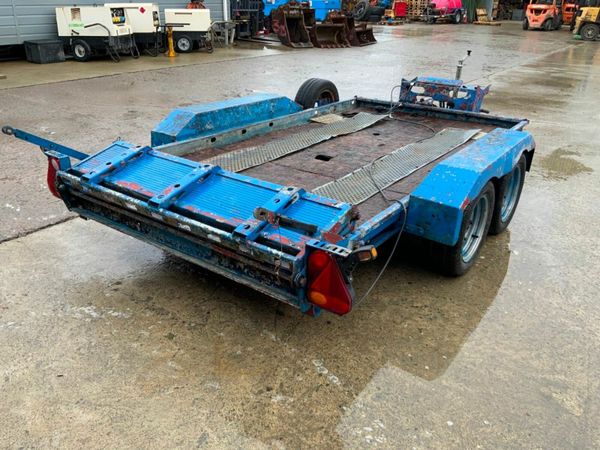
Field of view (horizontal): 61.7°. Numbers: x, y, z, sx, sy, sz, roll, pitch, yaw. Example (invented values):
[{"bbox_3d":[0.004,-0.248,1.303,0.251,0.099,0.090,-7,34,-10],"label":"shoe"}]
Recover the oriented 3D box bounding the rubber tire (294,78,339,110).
[{"bbox_3d":[0.169,-1.086,4.808,0.180,0.575,0.575,18,28,30],"label":"rubber tire"}]

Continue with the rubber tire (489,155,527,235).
[{"bbox_3d":[1.359,-0.216,3.422,0.180,0.575,0.575,18,28,30],"label":"rubber tire"}]

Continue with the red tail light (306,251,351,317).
[{"bbox_3d":[0.103,0.197,1.692,0.160,0.195,0.065,18,28,30],"label":"red tail light"}]

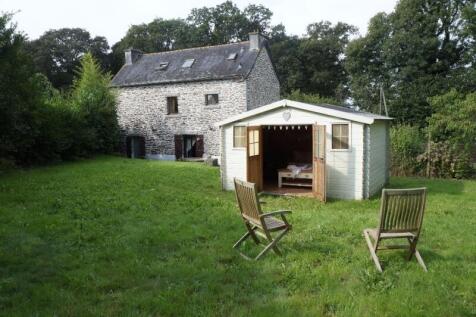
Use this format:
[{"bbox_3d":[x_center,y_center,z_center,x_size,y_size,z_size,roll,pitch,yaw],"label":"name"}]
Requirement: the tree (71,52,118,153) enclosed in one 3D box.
[{"bbox_3d":[-11.057,-4.238,27.500,3.600,7.700,3.600,-1,5,0],"label":"tree"}]

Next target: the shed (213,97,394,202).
[{"bbox_3d":[2.000,-0.409,10.394,4.295,2.442,2.859,2,6,32],"label":"shed"}]

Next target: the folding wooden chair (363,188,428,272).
[{"bbox_3d":[1.727,0.749,3.941,0.490,0.905,0.560,-1,4,1],"label":"folding wooden chair"}]

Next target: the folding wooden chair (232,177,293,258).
[{"bbox_3d":[0.286,0.701,4.302,0.570,0.905,0.560,-3,4,-27],"label":"folding wooden chair"}]

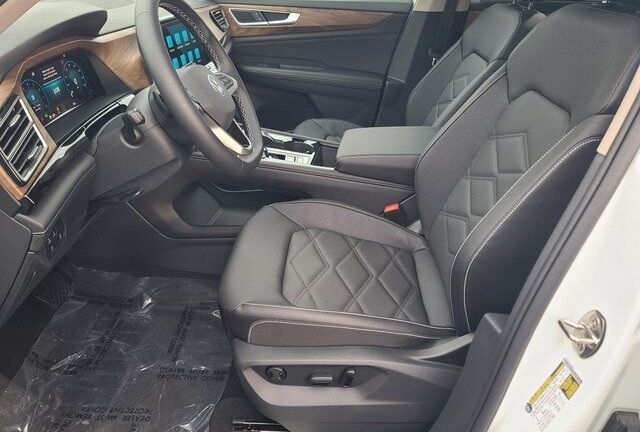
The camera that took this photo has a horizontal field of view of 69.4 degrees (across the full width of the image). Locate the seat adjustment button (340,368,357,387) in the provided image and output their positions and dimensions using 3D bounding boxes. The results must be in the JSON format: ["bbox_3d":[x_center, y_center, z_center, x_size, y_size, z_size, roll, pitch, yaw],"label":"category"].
[{"bbox_3d":[0.054,0.306,0.875,0.026,0.036,0.015,2,27,3],"label":"seat adjustment button"}]

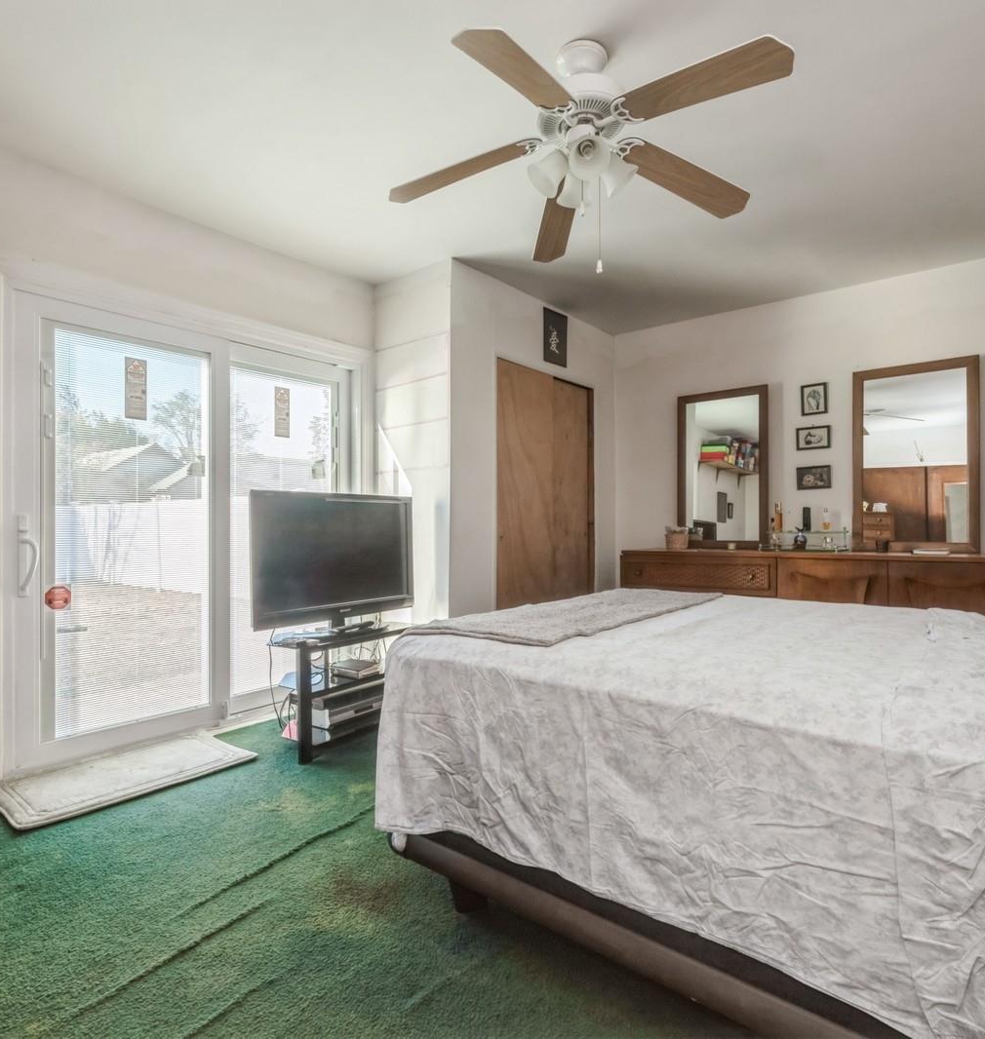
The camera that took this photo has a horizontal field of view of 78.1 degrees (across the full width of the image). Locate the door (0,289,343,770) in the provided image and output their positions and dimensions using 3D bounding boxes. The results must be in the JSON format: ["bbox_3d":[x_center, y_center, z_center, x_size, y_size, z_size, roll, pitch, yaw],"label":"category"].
[{"bbox_3d":[-1.381,0.048,3.019,0.090,1.911,1.664,0,0,40],"label":"door"}]

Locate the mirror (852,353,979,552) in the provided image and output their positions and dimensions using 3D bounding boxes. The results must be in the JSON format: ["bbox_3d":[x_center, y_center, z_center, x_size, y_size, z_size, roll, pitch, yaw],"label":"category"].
[{"bbox_3d":[2.421,-0.357,3.490,0.601,1.071,0.035,0,0,40],"label":"mirror"}]

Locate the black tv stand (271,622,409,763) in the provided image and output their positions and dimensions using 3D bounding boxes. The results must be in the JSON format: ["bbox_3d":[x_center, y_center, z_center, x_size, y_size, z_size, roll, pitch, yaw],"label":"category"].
[{"bbox_3d":[-0.748,0.780,2.963,0.380,0.520,0.853,0,0,40],"label":"black tv stand"}]

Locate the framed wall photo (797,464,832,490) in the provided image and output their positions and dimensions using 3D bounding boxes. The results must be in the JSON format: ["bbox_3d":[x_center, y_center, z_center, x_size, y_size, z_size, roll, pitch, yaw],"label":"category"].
[{"bbox_3d":[2.061,-0.264,3.878,0.195,0.151,0.020,0,0,40],"label":"framed wall photo"}]

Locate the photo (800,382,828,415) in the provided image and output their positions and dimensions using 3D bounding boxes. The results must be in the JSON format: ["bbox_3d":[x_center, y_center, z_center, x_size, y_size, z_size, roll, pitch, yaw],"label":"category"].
[{"bbox_3d":[2.061,-0.764,3.878,0.152,0.198,0.020,0,0,40],"label":"photo"}]

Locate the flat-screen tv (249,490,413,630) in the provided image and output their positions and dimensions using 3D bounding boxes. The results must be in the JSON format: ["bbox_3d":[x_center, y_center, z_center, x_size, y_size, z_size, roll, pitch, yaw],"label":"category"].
[{"bbox_3d":[-0.748,0.202,2.958,0.220,0.647,0.922,0,0,40],"label":"flat-screen tv"}]

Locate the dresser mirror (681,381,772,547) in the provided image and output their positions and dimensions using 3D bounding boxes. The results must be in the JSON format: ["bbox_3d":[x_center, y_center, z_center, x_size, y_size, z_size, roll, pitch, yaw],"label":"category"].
[{"bbox_3d":[1.587,-0.355,4.190,0.623,1.073,0.035,0,0,40],"label":"dresser mirror"}]

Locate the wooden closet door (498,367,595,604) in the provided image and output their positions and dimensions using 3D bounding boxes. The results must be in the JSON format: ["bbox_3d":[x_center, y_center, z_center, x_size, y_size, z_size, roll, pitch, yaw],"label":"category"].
[{"bbox_3d":[0.367,0.031,4.138,0.070,1.997,1.142,0,0,40],"label":"wooden closet door"}]

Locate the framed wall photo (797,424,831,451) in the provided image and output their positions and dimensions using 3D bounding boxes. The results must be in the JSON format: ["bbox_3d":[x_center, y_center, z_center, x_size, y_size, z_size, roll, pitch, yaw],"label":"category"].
[{"bbox_3d":[2.057,-0.519,3.881,0.199,0.152,0.020,0,0,40],"label":"framed wall photo"}]

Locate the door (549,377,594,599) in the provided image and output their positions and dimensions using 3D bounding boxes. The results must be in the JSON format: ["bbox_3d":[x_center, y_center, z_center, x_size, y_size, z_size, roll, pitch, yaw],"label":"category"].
[{"bbox_3d":[0.521,0.039,4.369,0.040,1.982,0.590,0,0,40],"label":"door"}]

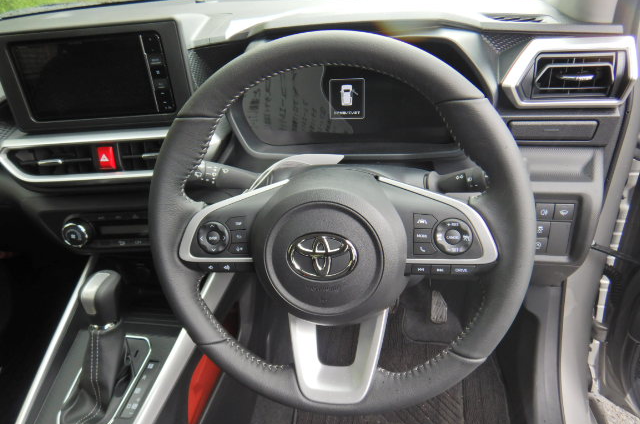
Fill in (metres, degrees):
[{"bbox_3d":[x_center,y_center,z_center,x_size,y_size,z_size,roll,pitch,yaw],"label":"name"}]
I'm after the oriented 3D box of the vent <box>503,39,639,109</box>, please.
[{"bbox_3d":[0.308,-0.174,0.554,0.138,0.079,0.045,3,18,17],"label":"vent"}]

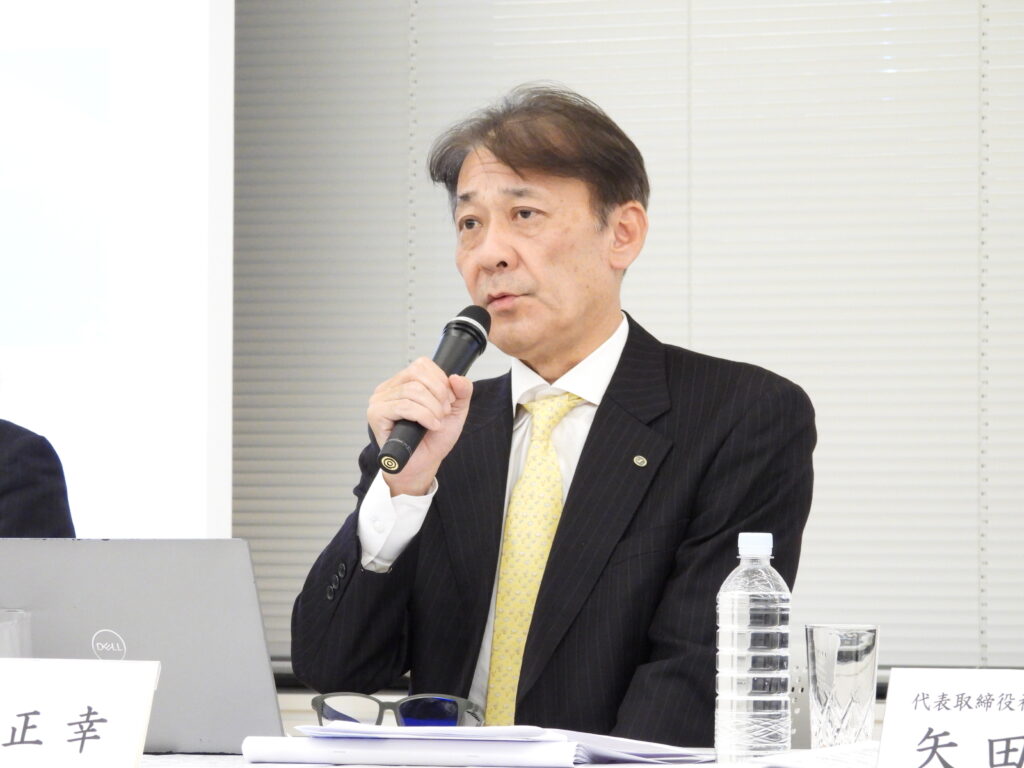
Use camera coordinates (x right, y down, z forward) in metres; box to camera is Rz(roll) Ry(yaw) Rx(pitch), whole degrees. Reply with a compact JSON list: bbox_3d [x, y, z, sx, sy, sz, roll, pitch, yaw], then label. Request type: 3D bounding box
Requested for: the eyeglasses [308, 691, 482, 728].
[{"bbox_3d":[-0.095,0.297,4.940,0.143,0.045,0.145,0,1,12],"label":"eyeglasses"}]

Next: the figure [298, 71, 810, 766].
[{"bbox_3d":[0.015,0.365,5.090,0.540,1.300,0.720,0,1,23],"label":"figure"}]

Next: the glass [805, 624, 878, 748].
[{"bbox_3d":[0.296,0.275,4.910,0.066,0.116,0.066,0,1,0],"label":"glass"}]

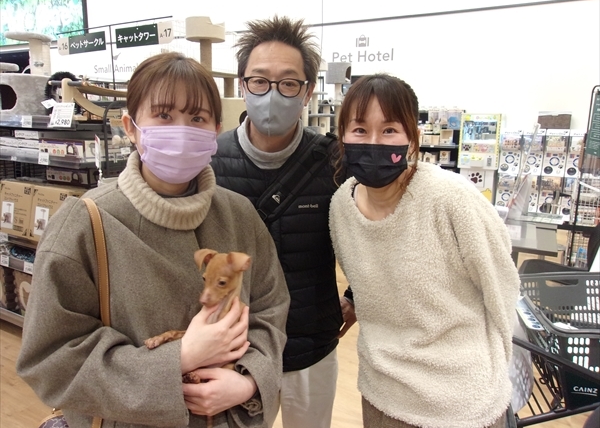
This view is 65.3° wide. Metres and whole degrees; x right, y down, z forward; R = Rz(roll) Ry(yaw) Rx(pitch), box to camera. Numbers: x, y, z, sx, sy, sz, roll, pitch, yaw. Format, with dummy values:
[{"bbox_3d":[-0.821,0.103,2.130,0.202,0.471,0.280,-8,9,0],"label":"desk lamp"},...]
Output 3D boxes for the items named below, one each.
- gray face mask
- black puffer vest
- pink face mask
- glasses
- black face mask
[{"bbox_3d":[-0.058,-0.237,1.100,0.135,0.110,0.090,5,13,-4],"label":"gray face mask"},{"bbox_3d":[-0.049,0.086,1.240,0.420,0.630,0.270,-2,13,3],"label":"black puffer vest"},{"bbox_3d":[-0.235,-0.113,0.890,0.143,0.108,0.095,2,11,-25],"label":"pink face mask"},{"bbox_3d":[-0.062,-0.303,1.123,0.143,0.048,0.142,5,13,-5],"label":"glasses"},{"bbox_3d":[0.160,-0.102,0.985,0.137,0.097,0.085,4,16,11],"label":"black face mask"}]

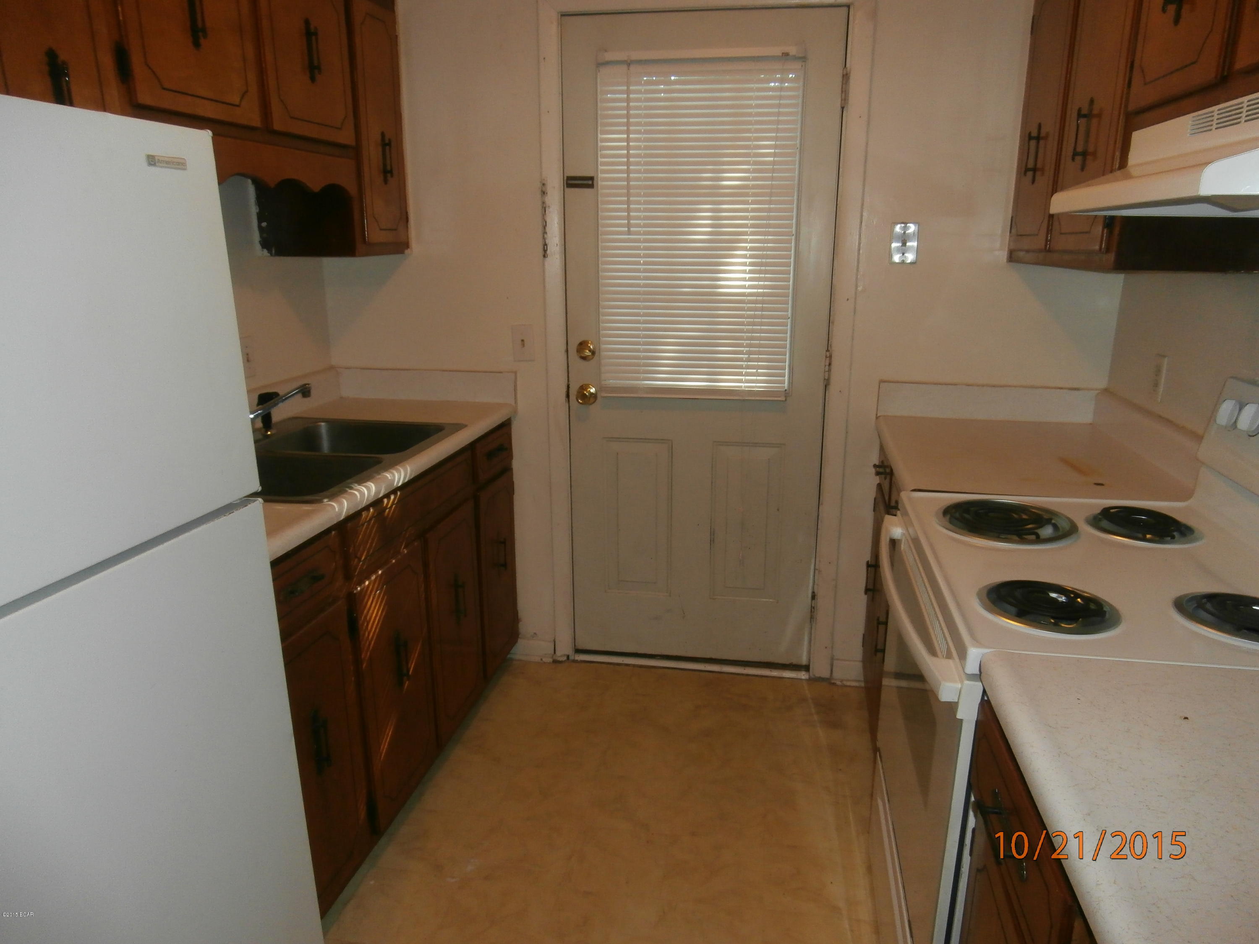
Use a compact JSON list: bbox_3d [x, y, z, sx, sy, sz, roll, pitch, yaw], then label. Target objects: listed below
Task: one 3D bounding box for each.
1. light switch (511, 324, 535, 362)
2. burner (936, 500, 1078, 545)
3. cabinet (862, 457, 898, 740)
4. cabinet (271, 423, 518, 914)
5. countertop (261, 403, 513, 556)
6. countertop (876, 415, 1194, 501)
[{"bbox_3d":[-0.342,-0.413,2.804,0.070,0.114,0.012,3,15,10],"label":"light switch"},{"bbox_3d":[0.719,0.092,1.665,0.250,0.033,0.250,3,15,10],"label":"burner"},{"bbox_3d":[0.999,0.395,2.337,0.625,0.843,0.840,3,15,10],"label":"cabinet"},{"bbox_3d":[-0.832,0.405,2.321,0.615,0.843,1.520,3,15,10],"label":"cabinet"},{"bbox_3d":[-0.825,-0.021,2.204,0.633,0.041,1.520,3,15,10],"label":"countertop"},{"bbox_3d":[0.992,-0.032,2.223,0.638,0.041,0.840,3,15,10],"label":"countertop"}]

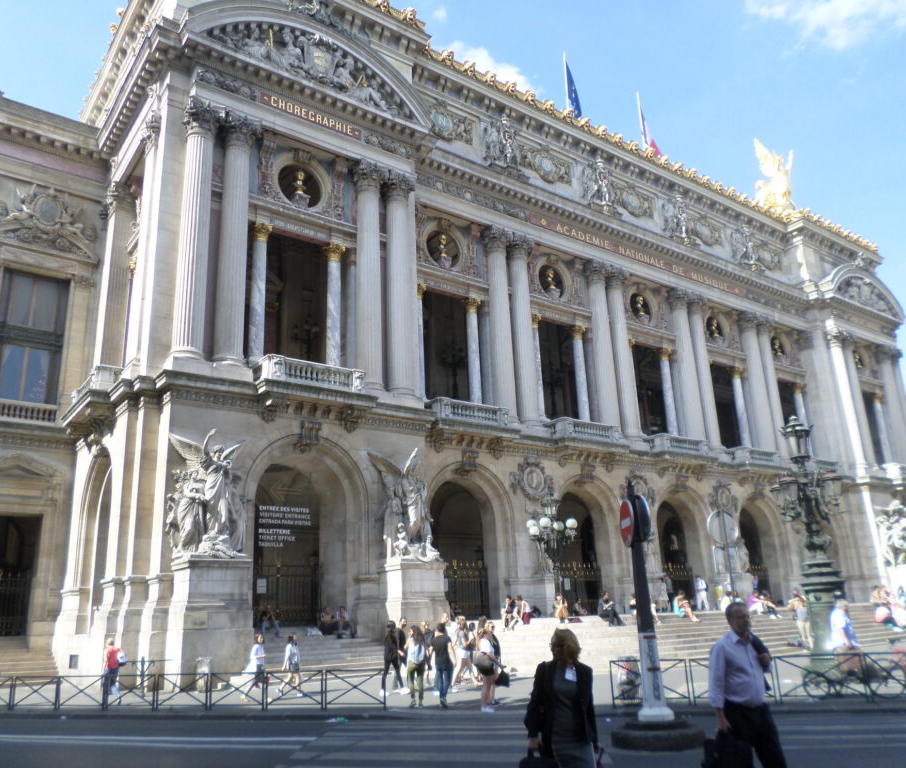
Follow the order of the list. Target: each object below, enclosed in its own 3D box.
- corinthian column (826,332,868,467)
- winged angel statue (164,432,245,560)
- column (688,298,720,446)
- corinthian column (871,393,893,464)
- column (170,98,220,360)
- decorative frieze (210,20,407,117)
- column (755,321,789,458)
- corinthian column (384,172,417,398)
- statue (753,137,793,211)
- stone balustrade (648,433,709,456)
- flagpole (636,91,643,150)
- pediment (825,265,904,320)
[{"bbox_3d":[29.527,1.082,55.265,1.270,10.400,1.270,10,-20,-36],"label":"corinthian column"},{"bbox_3d":[-8.218,3.673,24.983,2.600,4.372,1.500,10,-21,-35],"label":"winged angel statue"},{"bbox_3d":[16.109,-0.805,47.356,1.250,10.450,1.250,10,-21,-35],"label":"column"},{"bbox_3d":[32.854,3.339,56.423,0.720,6.127,0.720,10,-20,-34],"label":"corinthian column"},{"bbox_3d":[-9.447,-5.591,27.047,1.270,10.400,1.270,10,-20,-36],"label":"column"},{"bbox_3d":[-6.027,-14.051,31.969,10.900,3.600,1.600,10,-20,-36],"label":"decorative frieze"},{"bbox_3d":[21.857,0.253,50.627,1.280,10.360,1.280,10,-20,-34],"label":"column"},{"bbox_3d":[-2.307,-4.768,34.339,1.280,11.156,1.280,10,-21,-35],"label":"corinthian column"},{"bbox_3d":[28.821,-18.660,66.500,3.500,7.500,2.900,10,-21,-35],"label":"statue"},{"bbox_3d":[13.001,3.627,42.361,4.250,1.000,1.050,10,-21,-35],"label":"stone balustrade"},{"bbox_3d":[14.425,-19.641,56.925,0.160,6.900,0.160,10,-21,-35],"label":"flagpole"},{"bbox_3d":[33.361,-7.406,60.519,10.900,3.600,1.600,10,-20,-36],"label":"pediment"}]

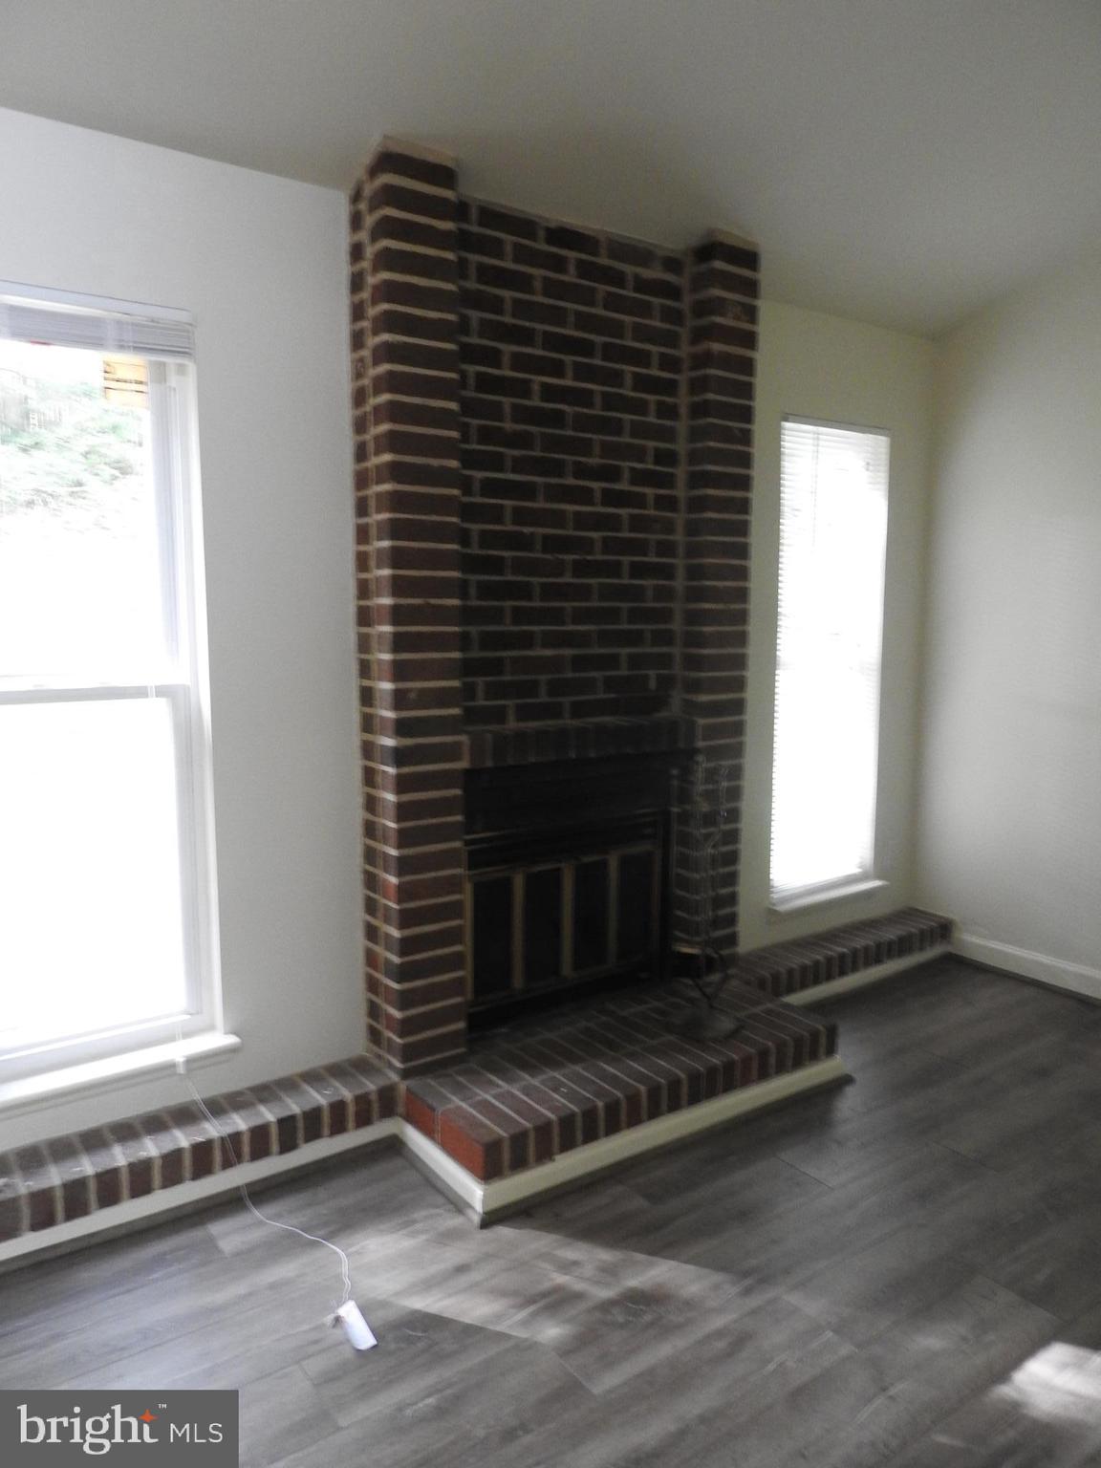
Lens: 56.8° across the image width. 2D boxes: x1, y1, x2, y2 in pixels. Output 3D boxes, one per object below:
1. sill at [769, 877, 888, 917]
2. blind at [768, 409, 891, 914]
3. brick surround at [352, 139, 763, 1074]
[{"bbox_3d":[1.044,0.601,3.828,0.648,0.036,0.107,-5,9,-35],"label":"sill"},{"bbox_3d":[1.002,-0.253,3.732,0.586,1.703,0.097,-5,9,-35],"label":"blind"},{"bbox_3d":[0.064,-0.290,2.896,1.226,2.264,0.193,-5,9,-35],"label":"brick surround"}]

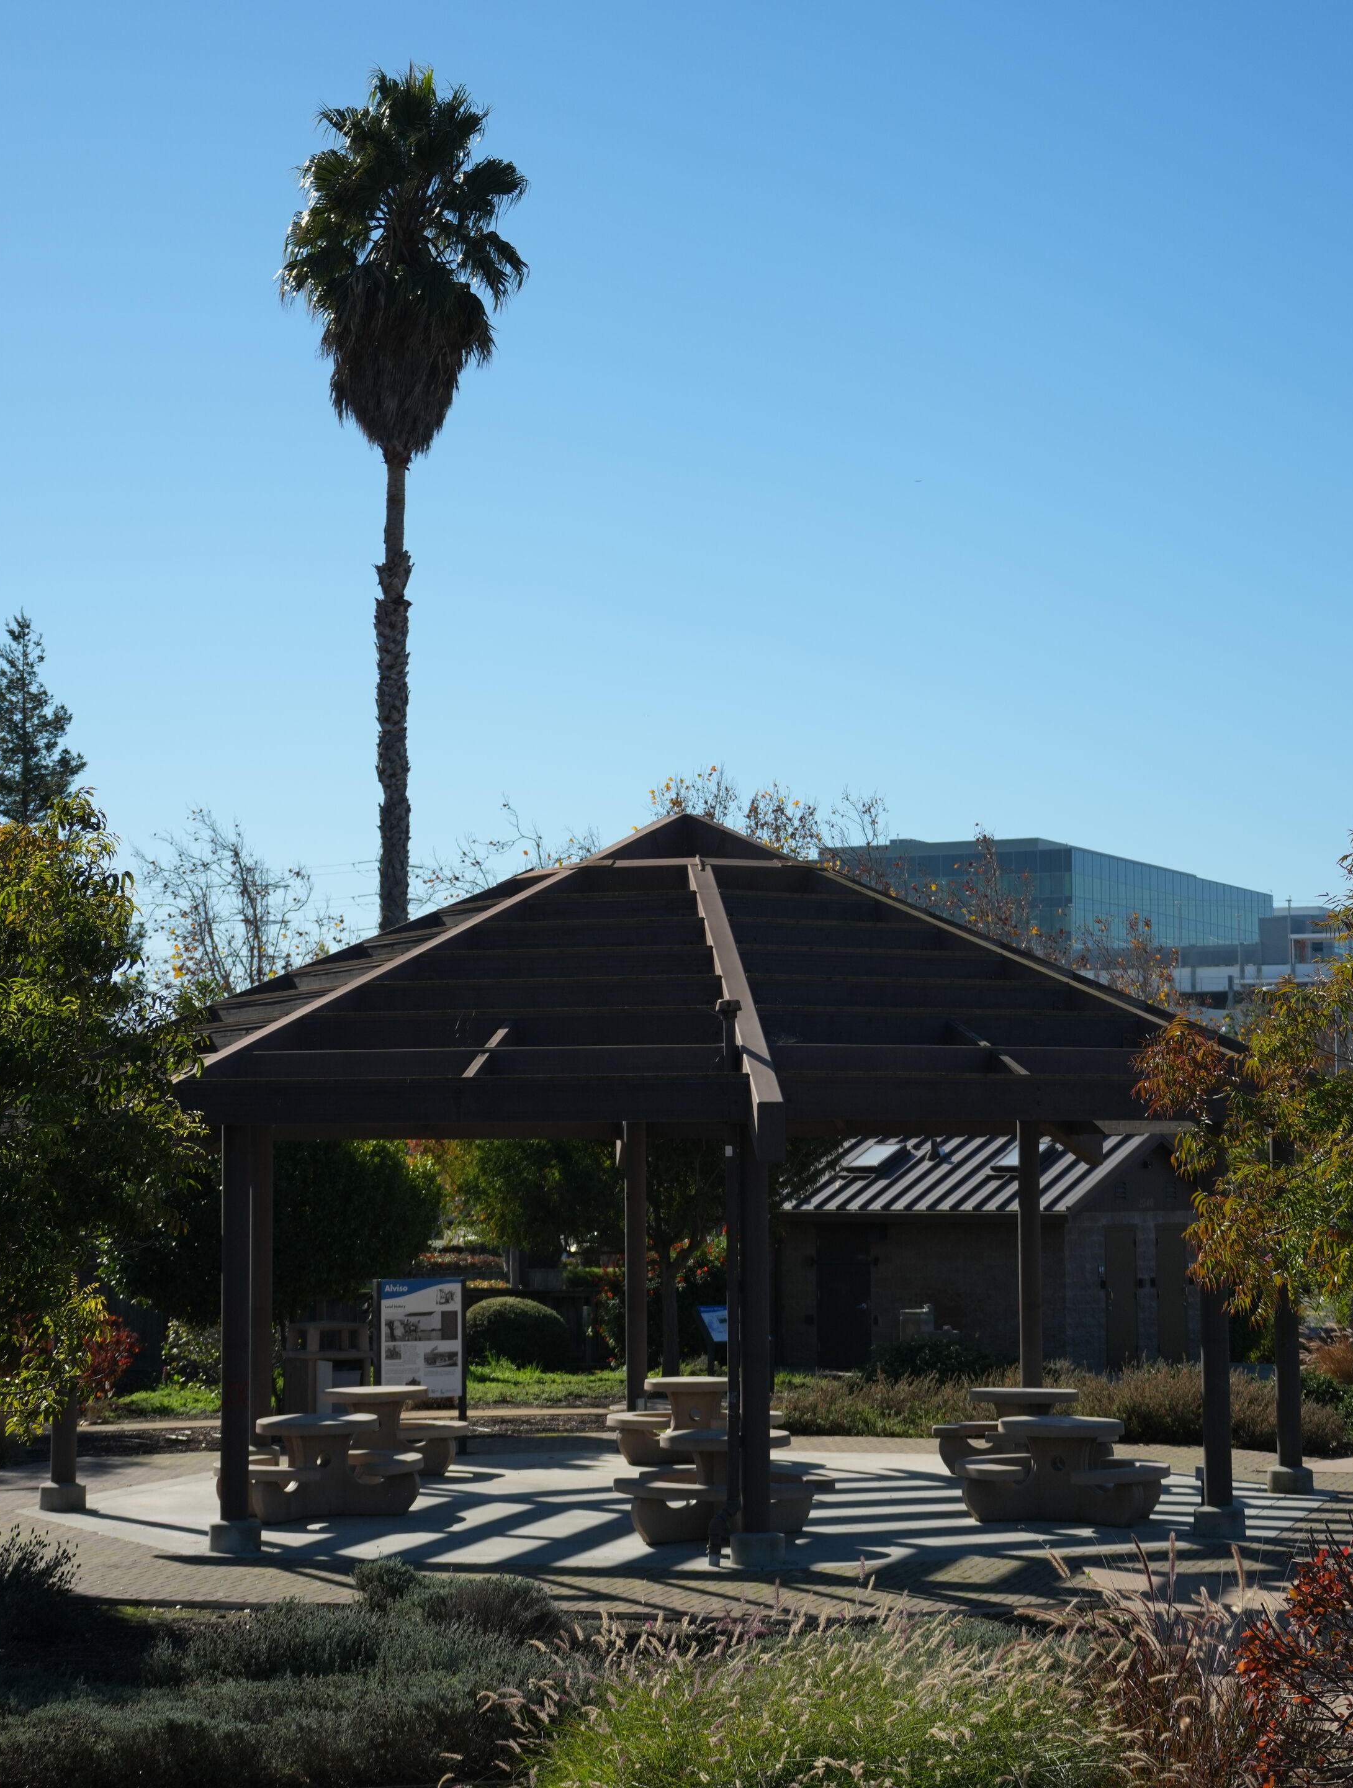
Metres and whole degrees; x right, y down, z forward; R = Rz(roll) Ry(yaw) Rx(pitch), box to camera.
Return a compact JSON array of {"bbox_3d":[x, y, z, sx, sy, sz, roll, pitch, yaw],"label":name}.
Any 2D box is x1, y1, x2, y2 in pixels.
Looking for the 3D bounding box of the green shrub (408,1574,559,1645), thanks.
[{"bbox_3d":[-1.140,4.182,21.029,0.920,0.500,0.850,0,-5,0],"label":"green shrub"}]

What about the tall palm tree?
[{"bbox_3d":[-4.696,-3.301,60.475,4.100,21.900,4.100,0,-5,0],"label":"tall palm tree"}]

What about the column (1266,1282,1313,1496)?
[{"bbox_3d":[5.366,3.683,31.391,0.380,3.100,0.380,0,-5,-5],"label":"column"}]

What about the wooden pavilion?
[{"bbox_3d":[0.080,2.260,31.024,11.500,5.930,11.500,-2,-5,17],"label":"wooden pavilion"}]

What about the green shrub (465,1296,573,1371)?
[{"bbox_3d":[-2.329,6.484,52.647,1.620,1.100,1.550,0,-5,0],"label":"green shrub"}]

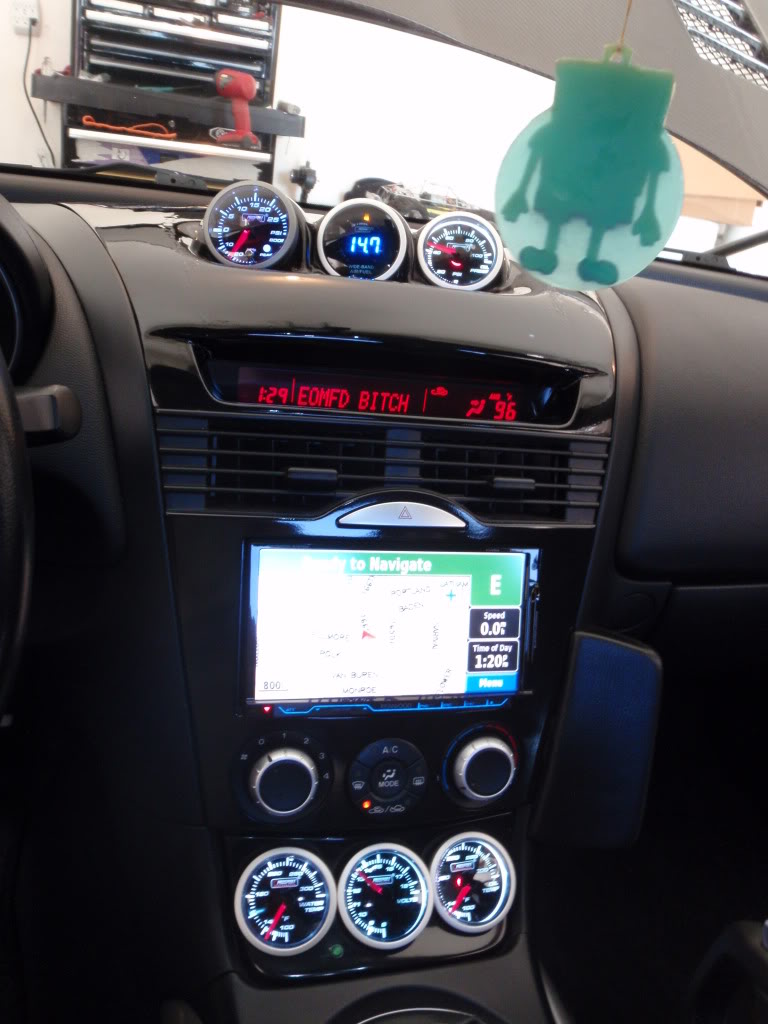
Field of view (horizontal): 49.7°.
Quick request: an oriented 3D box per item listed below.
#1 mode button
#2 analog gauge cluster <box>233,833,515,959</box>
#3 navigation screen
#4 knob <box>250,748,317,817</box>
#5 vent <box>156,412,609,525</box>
[{"bbox_3d":[0.003,0.152,0.471,0.021,0.021,0.008,2,-3,-16],"label":"mode button"},{"bbox_3d":[-0.004,0.227,0.501,0.174,0.062,0.030,2,-10,-16],"label":"analog gauge cluster"},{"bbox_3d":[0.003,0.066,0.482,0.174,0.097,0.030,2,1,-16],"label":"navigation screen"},{"bbox_3d":[-0.053,0.145,0.446,0.036,0.036,0.016,2,-3,-16],"label":"knob"},{"bbox_3d":[0.003,-0.023,0.485,0.265,0.055,0.035,2,-4,-16],"label":"vent"}]

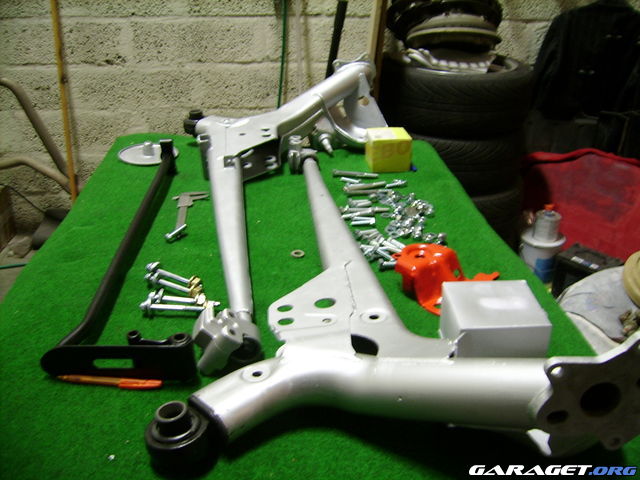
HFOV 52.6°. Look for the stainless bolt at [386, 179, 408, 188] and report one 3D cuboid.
[{"bbox_3d":[0.181,-0.131,1.521,0.062,0.014,0.014,-14,31,-24],"label":"stainless bolt"}]

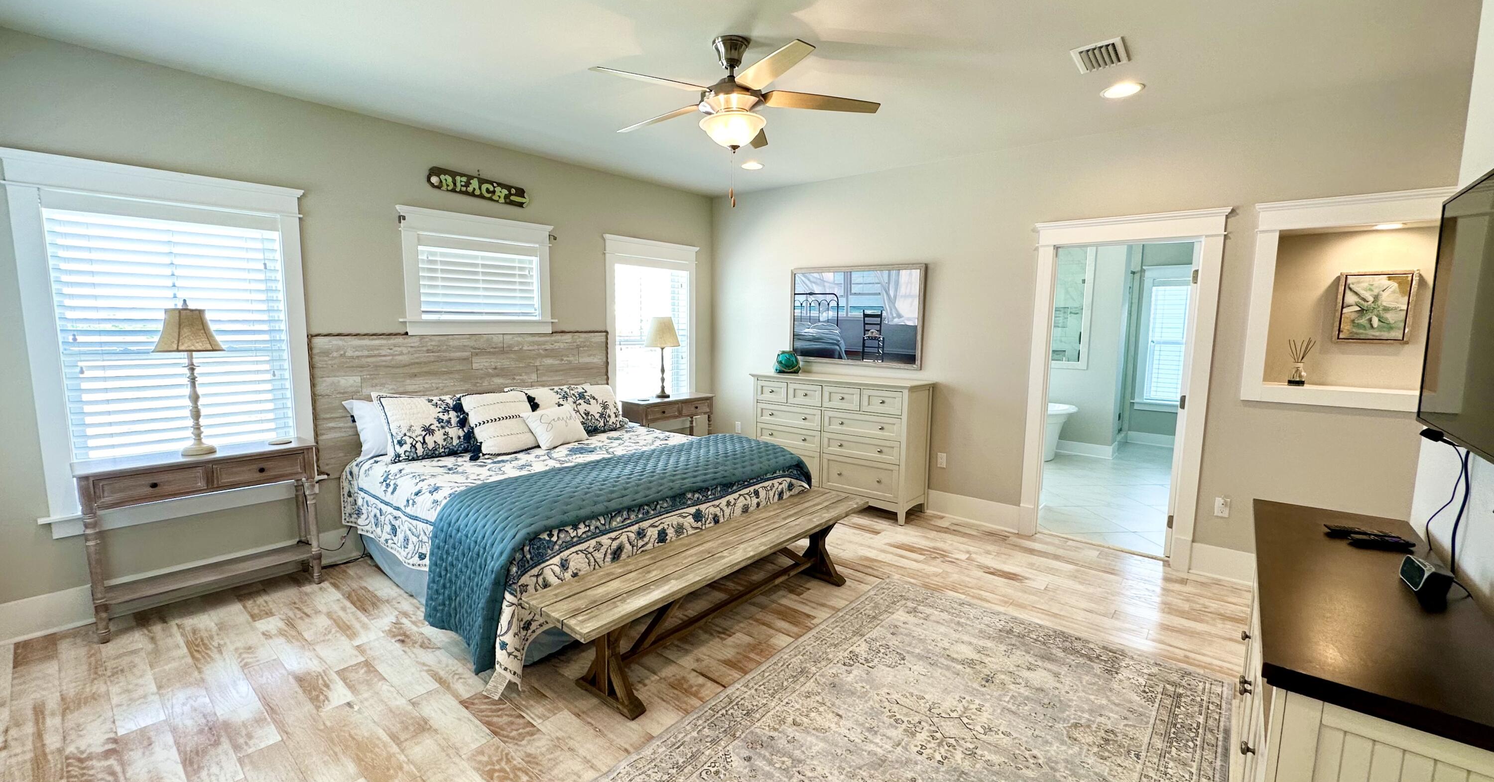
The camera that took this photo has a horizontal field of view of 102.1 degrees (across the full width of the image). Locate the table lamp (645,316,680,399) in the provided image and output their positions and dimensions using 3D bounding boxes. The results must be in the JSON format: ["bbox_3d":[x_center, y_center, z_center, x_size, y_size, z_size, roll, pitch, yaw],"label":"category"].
[{"bbox_3d":[-0.765,-0.304,5.527,0.320,0.740,0.320,1,7,0],"label":"table lamp"}]

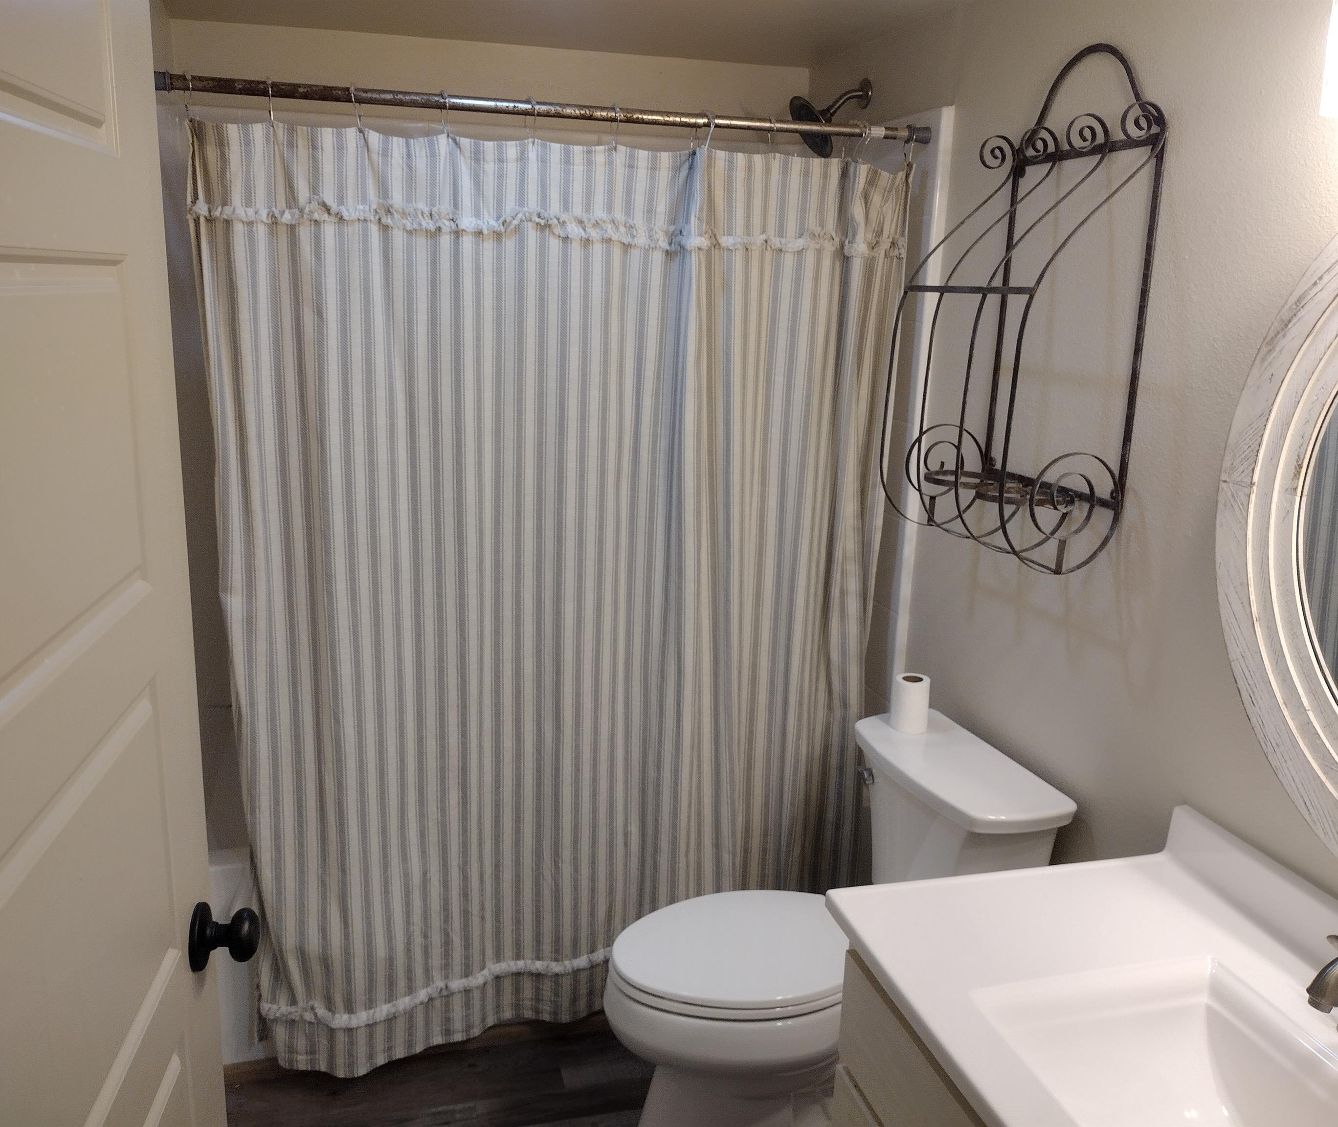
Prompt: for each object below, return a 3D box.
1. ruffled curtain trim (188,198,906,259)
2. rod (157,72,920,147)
[{"bbox_3d":[-0.174,-0.643,2.244,1.395,0.070,0.080,-2,15,-15],"label":"ruffled curtain trim"},{"bbox_3d":[-0.187,-0.852,2.208,1.505,0.037,0.037,-2,15,-15],"label":"rod"}]

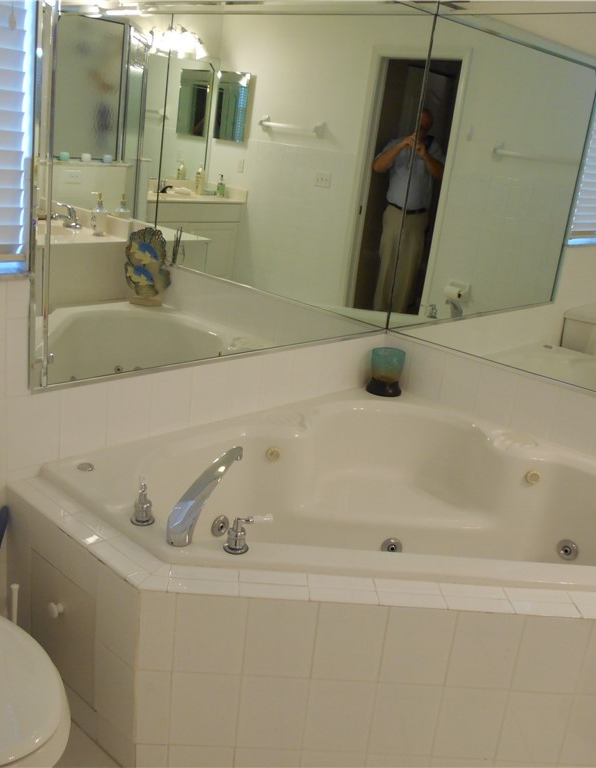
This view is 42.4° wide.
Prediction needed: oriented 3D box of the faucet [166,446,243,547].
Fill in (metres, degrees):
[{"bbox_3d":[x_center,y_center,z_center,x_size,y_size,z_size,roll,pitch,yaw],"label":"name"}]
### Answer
[{"bbox_3d":[-0.225,0.275,1.905,0.057,0.150,0.304,13,19,22],"label":"faucet"}]

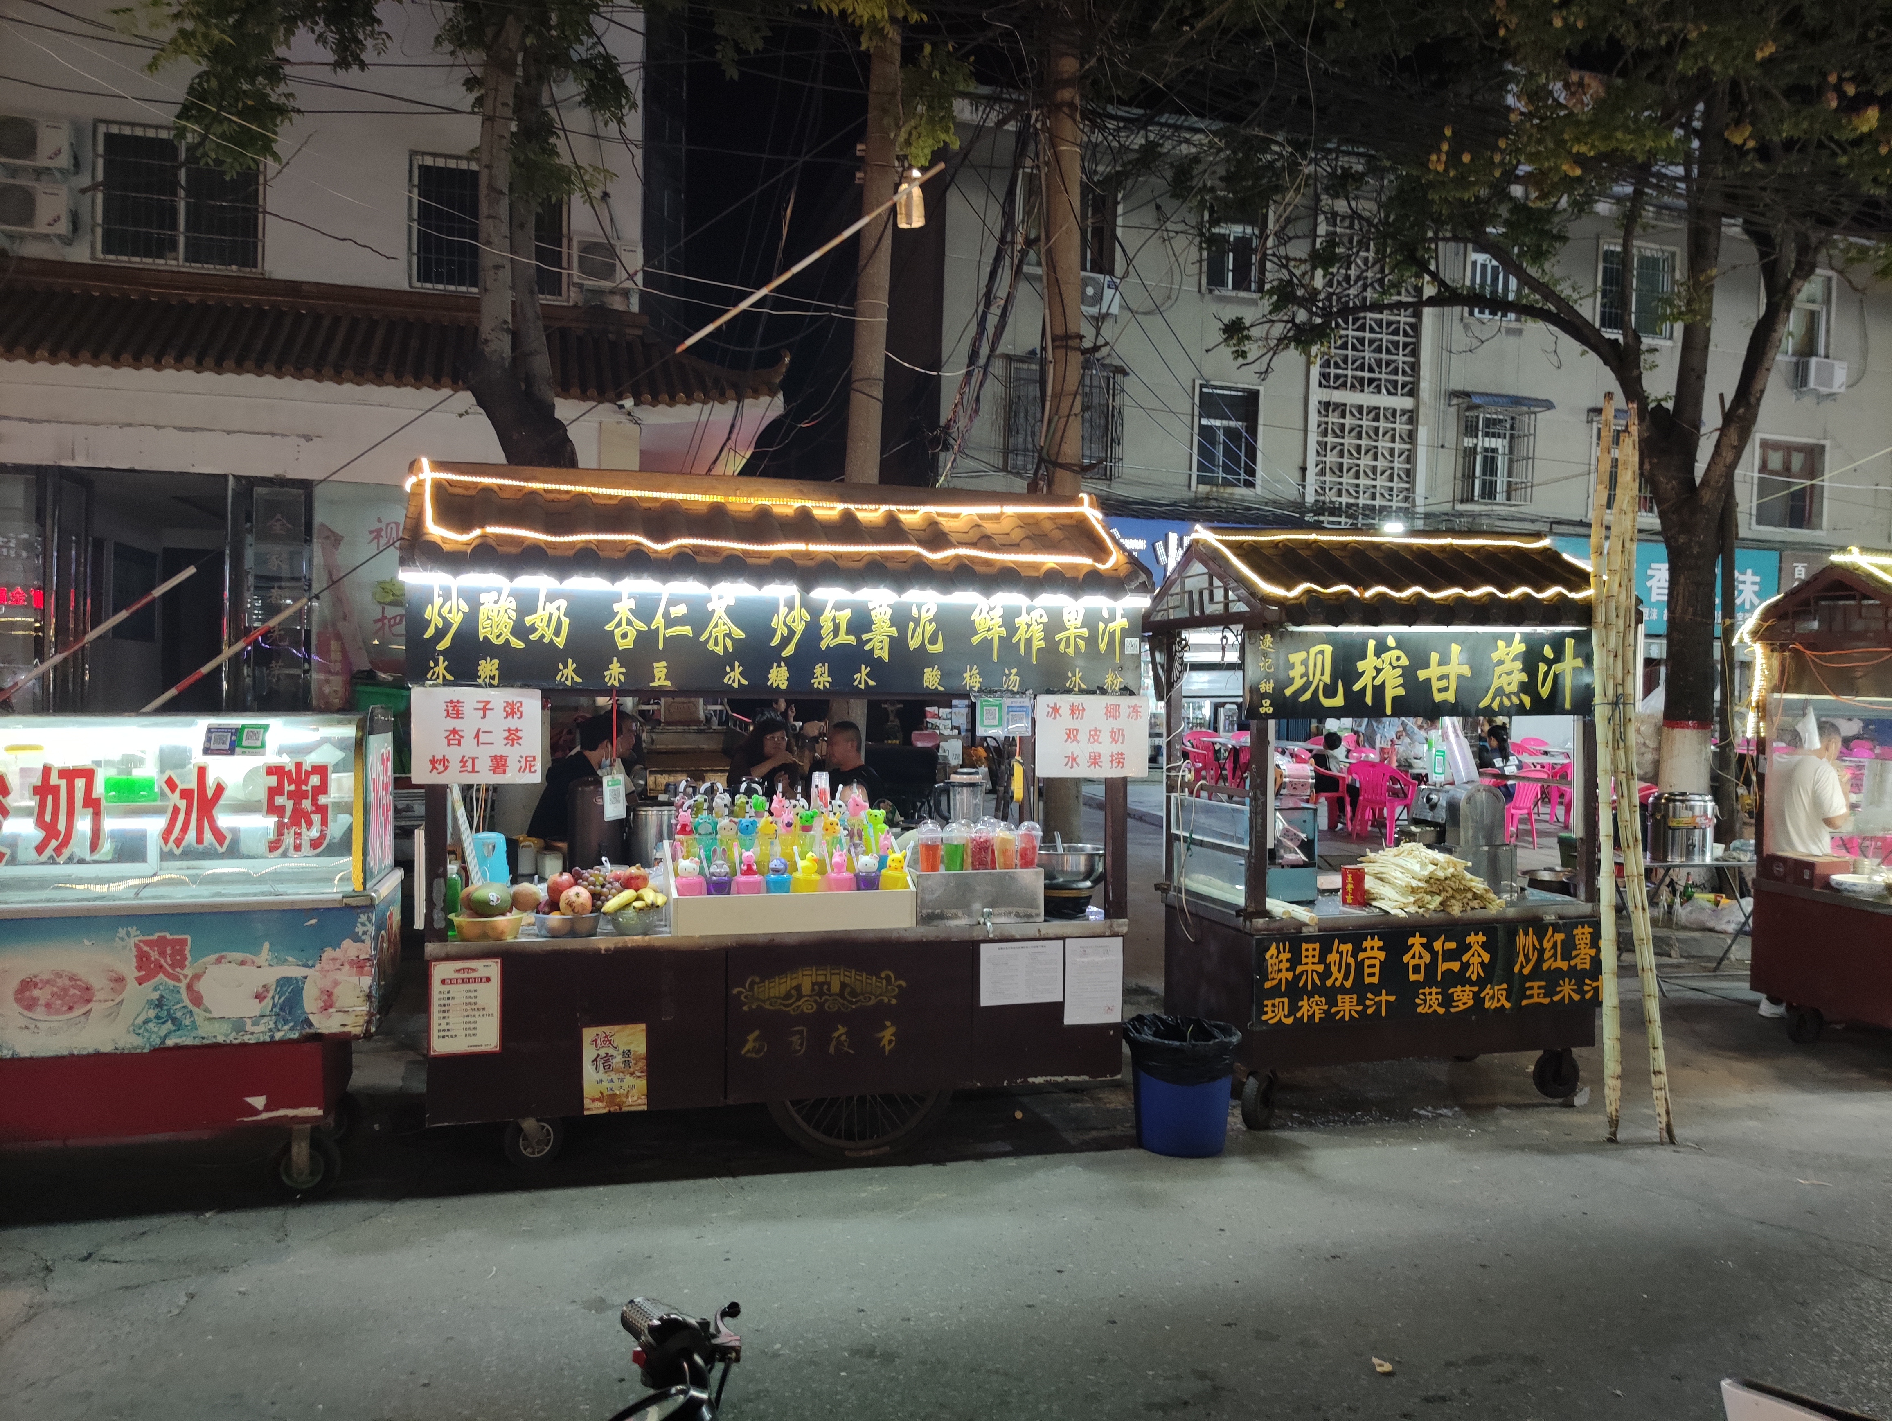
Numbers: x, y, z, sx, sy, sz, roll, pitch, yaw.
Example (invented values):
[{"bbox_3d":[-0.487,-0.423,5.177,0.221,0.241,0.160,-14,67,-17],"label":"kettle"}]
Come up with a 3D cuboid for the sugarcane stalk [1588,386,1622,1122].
[{"bbox_3d":[2.420,0.153,5.190,0.070,2.740,0.060,5,-8,-16],"label":"sugarcane stalk"}]

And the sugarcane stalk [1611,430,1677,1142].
[{"bbox_3d":[2.530,0.200,5.170,0.100,2.660,0.070,3,-9,-16],"label":"sugarcane stalk"}]

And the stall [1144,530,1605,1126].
[{"bbox_3d":[1.685,0.400,5.570,1.600,2.180,1.030,1,1,-16],"label":"stall"}]

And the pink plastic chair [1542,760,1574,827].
[{"bbox_3d":[7.100,0.930,16.000,0.560,0.790,0.570,0,1,-21],"label":"pink plastic chair"}]

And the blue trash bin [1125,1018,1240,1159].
[{"bbox_3d":[0.816,1.290,4.890,0.390,0.410,0.390,1,1,0],"label":"blue trash bin"}]

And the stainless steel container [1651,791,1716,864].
[{"bbox_3d":[4.040,0.645,7.800,0.370,0.385,0.360,1,1,7],"label":"stainless steel container"}]

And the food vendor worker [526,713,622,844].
[{"bbox_3d":[-1.570,0.720,5.800,0.480,1.480,0.500,1,1,15],"label":"food vendor worker"}]

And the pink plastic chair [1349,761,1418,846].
[{"bbox_3d":[4.220,0.890,13.750,0.570,0.790,0.560,2,2,38],"label":"pink plastic chair"}]

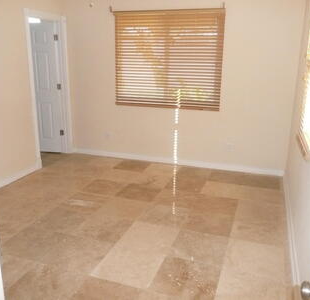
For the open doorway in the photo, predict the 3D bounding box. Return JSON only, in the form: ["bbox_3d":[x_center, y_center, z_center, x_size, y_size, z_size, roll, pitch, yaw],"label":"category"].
[{"bbox_3d":[-1.560,-0.860,4.785,0.150,2.130,0.890,6,17,18],"label":"open doorway"}]

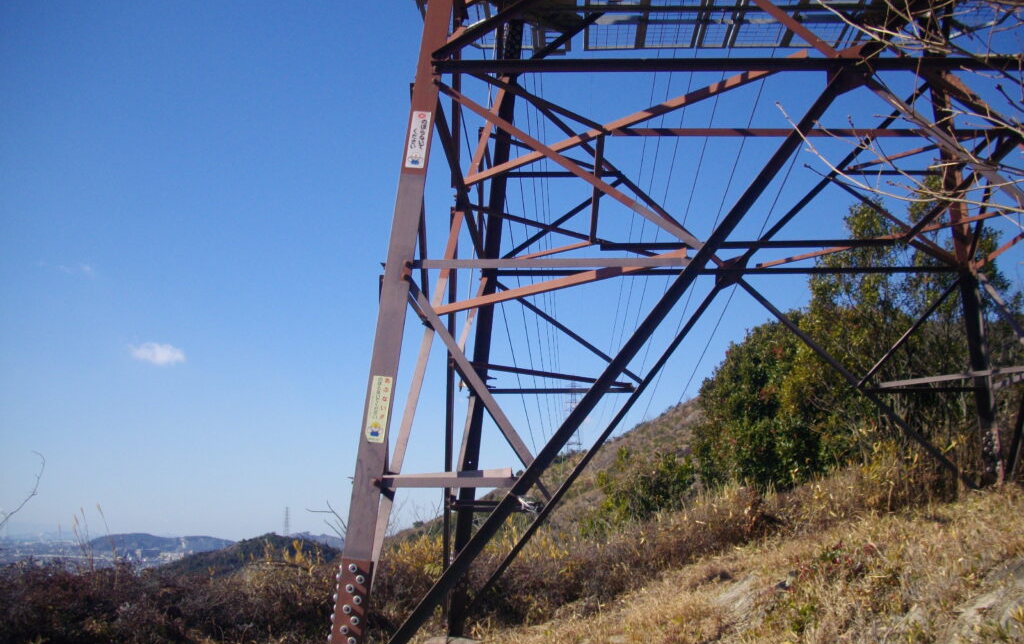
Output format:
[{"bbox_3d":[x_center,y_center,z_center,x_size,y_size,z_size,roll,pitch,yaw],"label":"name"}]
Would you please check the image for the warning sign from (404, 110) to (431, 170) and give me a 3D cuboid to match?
[{"bbox_3d":[-0.497,-0.969,5.807,0.097,0.331,0.008,5,-16,5],"label":"warning sign"}]

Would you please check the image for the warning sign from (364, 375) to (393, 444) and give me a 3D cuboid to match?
[{"bbox_3d":[-0.659,0.429,5.398,0.097,0.331,0.008,5,-16,5],"label":"warning sign"}]

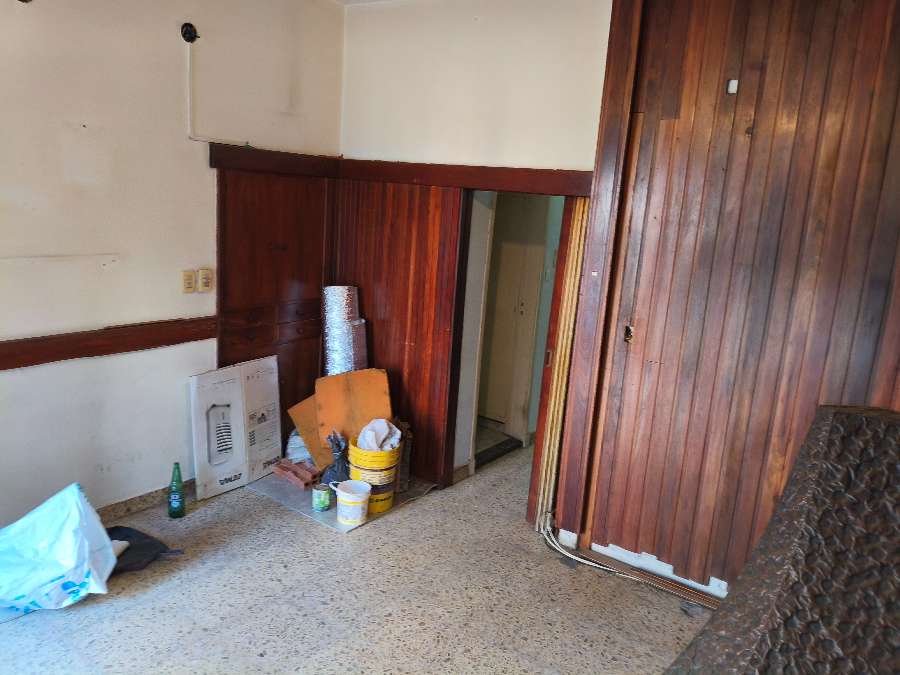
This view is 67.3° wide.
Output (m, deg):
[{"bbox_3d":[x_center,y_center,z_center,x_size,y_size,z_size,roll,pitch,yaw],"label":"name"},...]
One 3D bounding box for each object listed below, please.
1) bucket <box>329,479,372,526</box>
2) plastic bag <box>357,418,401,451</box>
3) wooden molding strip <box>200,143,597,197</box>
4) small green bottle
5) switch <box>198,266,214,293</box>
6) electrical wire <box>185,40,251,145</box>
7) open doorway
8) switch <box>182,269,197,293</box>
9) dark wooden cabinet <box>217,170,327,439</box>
[{"bbox_3d":[-0.536,0.921,3.744,0.205,0.199,0.205,4,12,-1],"label":"bucket"},{"bbox_3d":[-0.389,0.569,3.855,0.235,0.190,0.220,12,14,35],"label":"plastic bag"},{"bbox_3d":[-0.292,-0.887,3.560,1.804,0.140,0.986,12,14,35],"label":"wooden molding strip"},{"bbox_3d":[-1.488,0.820,3.664,0.088,0.296,0.088,12,14,35],"label":"small green bottle"},{"bbox_3d":[-1.362,-0.320,3.792,0.020,0.128,0.080,12,14,35],"label":"switch"},{"bbox_3d":[-1.244,-1.301,3.659,0.020,0.487,0.397,12,14,35],"label":"electrical wire"},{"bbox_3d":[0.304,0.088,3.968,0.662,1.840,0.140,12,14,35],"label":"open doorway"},{"bbox_3d":[-1.425,-0.304,3.707,0.020,0.122,0.077,12,14,35],"label":"switch"},{"bbox_3d":[-1.125,-0.096,4.005,0.280,1.703,0.782,12,14,33],"label":"dark wooden cabinet"}]

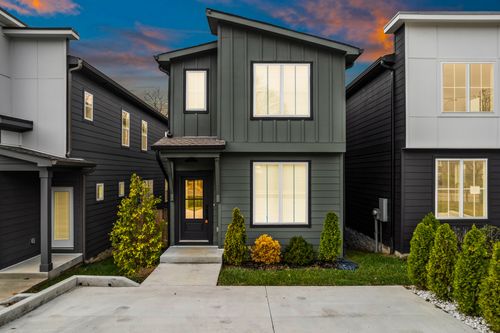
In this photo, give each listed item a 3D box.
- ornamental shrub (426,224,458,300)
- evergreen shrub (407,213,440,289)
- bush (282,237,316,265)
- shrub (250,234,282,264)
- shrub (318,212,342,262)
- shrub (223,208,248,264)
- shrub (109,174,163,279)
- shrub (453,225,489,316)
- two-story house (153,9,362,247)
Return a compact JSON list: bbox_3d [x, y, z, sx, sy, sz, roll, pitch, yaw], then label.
[{"bbox_3d":[3.620,1.760,5.750,0.640,1.410,0.640,0,-1,-1],"label":"ornamental shrub"},{"bbox_3d":[3.620,1.860,6.420,0.680,1.420,0.680,0,-1,-1],"label":"evergreen shrub"},{"bbox_3d":[1.340,2.310,8.350,0.800,0.800,0.780,0,-1,-1],"label":"bush"},{"bbox_3d":[0.450,2.270,8.350,0.800,0.800,0.780,0,-1,-1],"label":"shrub"},{"bbox_3d":[2.200,1.950,8.420,0.620,1.380,0.620,0,-1,-1],"label":"shrub"},{"bbox_3d":[-0.370,1.920,8.320,0.660,1.530,0.660,0,-1,-1],"label":"shrub"},{"bbox_3d":[-2.700,1.430,7.350,1.280,2.420,1.250,0,-1,-1],"label":"shrub"},{"bbox_3d":[3.630,1.680,5.030,0.620,1.450,0.600,0,-1,-1],"label":"shrub"},{"bbox_3d":[0.050,-0.740,13.700,5.900,6.900,10.800,0,-1,-1],"label":"two-story house"}]

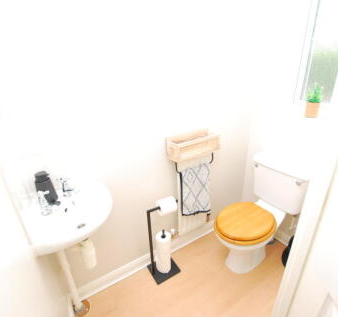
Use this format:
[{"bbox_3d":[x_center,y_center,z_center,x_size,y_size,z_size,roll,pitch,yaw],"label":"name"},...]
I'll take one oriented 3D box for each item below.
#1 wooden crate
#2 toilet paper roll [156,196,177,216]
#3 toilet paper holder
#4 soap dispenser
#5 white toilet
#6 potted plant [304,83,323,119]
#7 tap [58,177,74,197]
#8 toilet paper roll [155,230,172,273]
[{"bbox_3d":[0.172,-0.092,1.349,0.335,0.130,0.125,-15,26,-28],"label":"wooden crate"},{"bbox_3d":[-0.016,0.326,1.341,0.108,0.105,0.105,-15,26,-28],"label":"toilet paper roll"},{"bbox_3d":[-0.034,0.583,1.432,0.225,0.575,0.180,-15,26,-28],"label":"toilet paper holder"},{"bbox_3d":[-0.586,0.141,0.947,0.070,0.152,0.066,4,24,14],"label":"soap dispenser"},{"bbox_3d":[0.640,0.434,1.474,0.720,0.773,0.410,-15,26,-28],"label":"white toilet"},{"bbox_3d":[0.938,-0.372,1.284,0.092,0.215,0.092,-15,26,-28],"label":"potted plant"},{"bbox_3d":[-0.508,0.151,0.995,0.085,0.100,0.045,2,23,9],"label":"tap"},{"bbox_3d":[-0.043,0.696,1.483,0.106,0.312,0.106,-2,23,1],"label":"toilet paper roll"}]

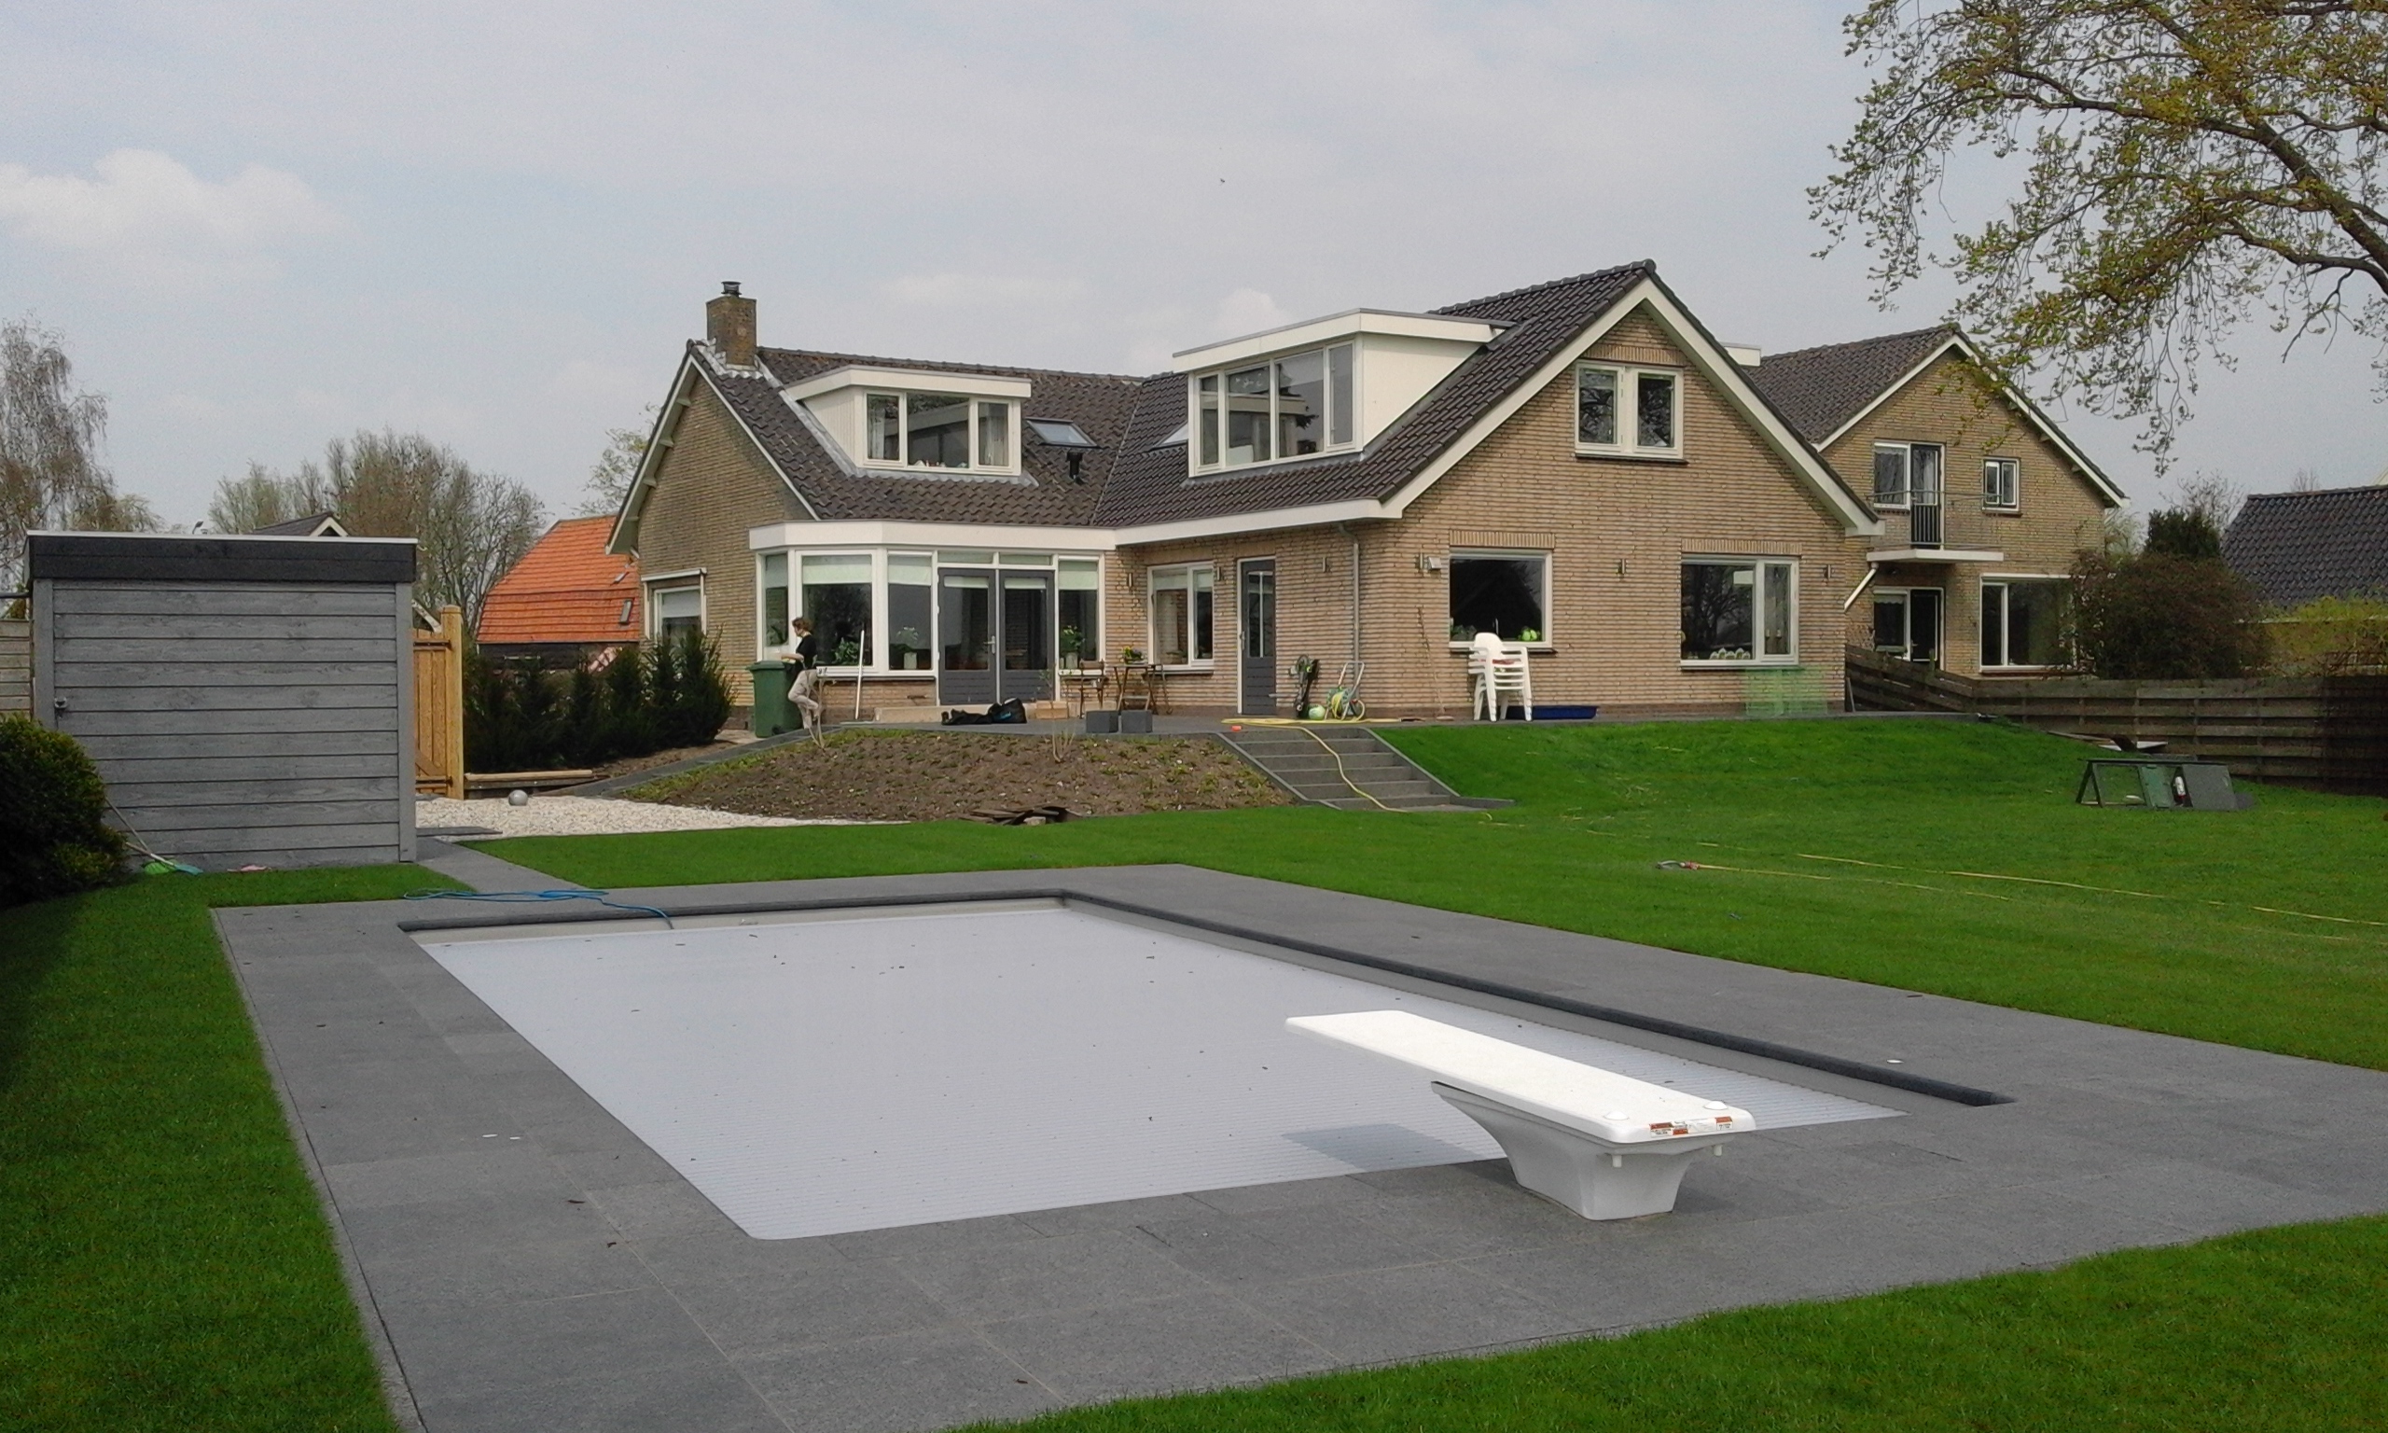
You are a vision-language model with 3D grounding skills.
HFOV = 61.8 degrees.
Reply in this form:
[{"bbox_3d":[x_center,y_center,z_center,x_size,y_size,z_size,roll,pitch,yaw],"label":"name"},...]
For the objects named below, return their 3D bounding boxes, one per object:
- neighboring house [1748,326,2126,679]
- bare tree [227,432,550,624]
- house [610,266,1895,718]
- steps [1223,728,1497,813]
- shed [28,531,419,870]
[{"bbox_3d":[12.100,-3.700,40.400,8.200,6.900,9.200,-1,1,-30],"label":"neighboring house"},{"bbox_3d":[-29.100,-5.000,72.000,11.000,10.000,8.500,-1,1,-25],"label":"bare tree"},{"bbox_3d":[-0.150,-3.250,31.500,13.600,6.400,15.200,-1,1,-30],"label":"house"},{"bbox_3d":[1.900,0.580,22.700,2.400,0.880,2.300,-1,1,-29],"label":"steps"},{"bbox_3d":[-7.500,-0.120,15.600,2.530,2.420,2.700,-1,1,-24],"label":"shed"}]

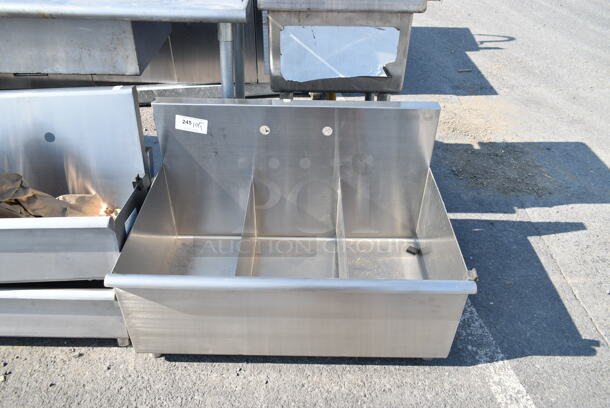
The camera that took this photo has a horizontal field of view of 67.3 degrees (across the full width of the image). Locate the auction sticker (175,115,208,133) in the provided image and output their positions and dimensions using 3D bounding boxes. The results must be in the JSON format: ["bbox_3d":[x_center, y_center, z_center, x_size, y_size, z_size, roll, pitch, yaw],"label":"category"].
[{"bbox_3d":[-0.366,-0.256,1.486,0.102,0.051,0.002,9,37,-6],"label":"auction sticker"}]

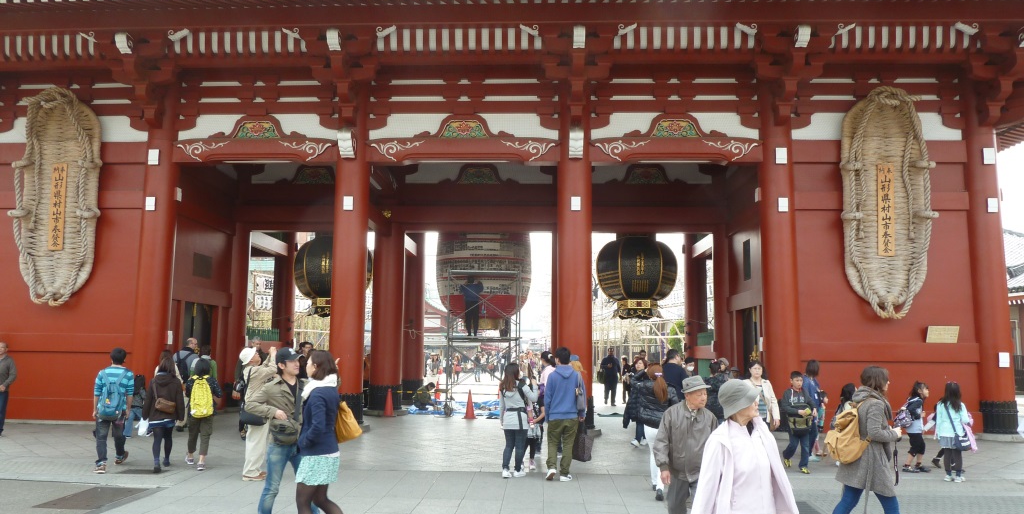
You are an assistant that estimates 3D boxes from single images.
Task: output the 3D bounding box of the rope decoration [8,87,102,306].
[{"bbox_3d":[-9.415,-1.286,15.318,1.820,4.539,0.650,0,-7,2],"label":"rope decoration"}]

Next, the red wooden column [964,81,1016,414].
[{"bbox_3d":[9.514,-0.116,14.871,0.740,6.849,0.740,0,-7,2],"label":"red wooden column"}]

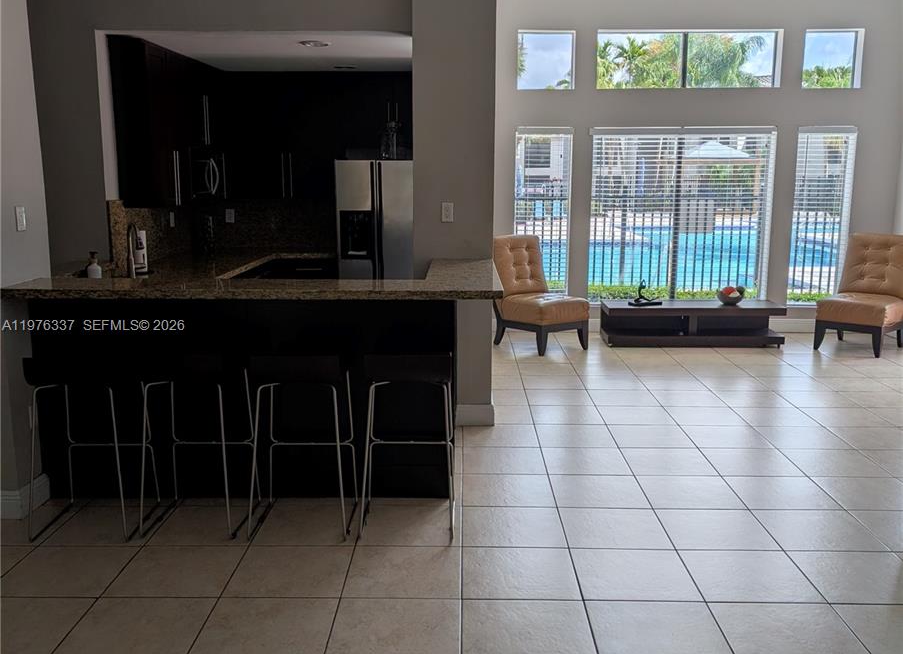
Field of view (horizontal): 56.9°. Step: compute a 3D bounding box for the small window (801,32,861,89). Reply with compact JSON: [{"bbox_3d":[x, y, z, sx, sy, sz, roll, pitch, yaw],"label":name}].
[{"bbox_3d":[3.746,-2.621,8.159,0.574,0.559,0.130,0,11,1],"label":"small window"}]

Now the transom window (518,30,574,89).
[{"bbox_3d":[0.935,-2.626,8.205,0.560,0.553,0.130,0,11,1],"label":"transom window"}]

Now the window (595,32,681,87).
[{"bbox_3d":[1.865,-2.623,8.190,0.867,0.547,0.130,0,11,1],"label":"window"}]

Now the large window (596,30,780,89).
[{"bbox_3d":[2.289,-2.577,8.029,1.761,0.546,0.120,0,11,1],"label":"large window"}]

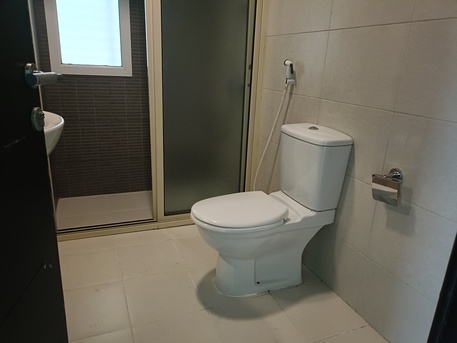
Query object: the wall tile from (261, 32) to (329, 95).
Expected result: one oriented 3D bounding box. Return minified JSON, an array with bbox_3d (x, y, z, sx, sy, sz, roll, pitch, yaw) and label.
[{"bbox_3d":[0.349,-0.591,1.839,0.015,0.309,0.599,-5,19,-22],"label":"wall tile"}]

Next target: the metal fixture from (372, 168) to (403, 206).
[{"bbox_3d":[0.605,0.056,1.226,0.080,0.122,0.130,-5,19,-22],"label":"metal fixture"}]

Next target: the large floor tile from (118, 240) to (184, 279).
[{"bbox_3d":[-0.437,0.487,1.852,0.326,0.015,0.329,-5,19,-22],"label":"large floor tile"}]

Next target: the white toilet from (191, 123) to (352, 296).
[{"bbox_3d":[0.152,0.195,1.562,0.678,0.778,0.400,-5,19,-22],"label":"white toilet"}]

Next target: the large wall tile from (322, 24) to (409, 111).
[{"bbox_3d":[0.549,-0.436,1.383,0.015,0.309,0.443,-5,19,-22],"label":"large wall tile"}]

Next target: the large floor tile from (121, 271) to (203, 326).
[{"bbox_3d":[-0.311,0.585,1.564,0.326,0.015,0.329,-5,19,-22],"label":"large floor tile"}]

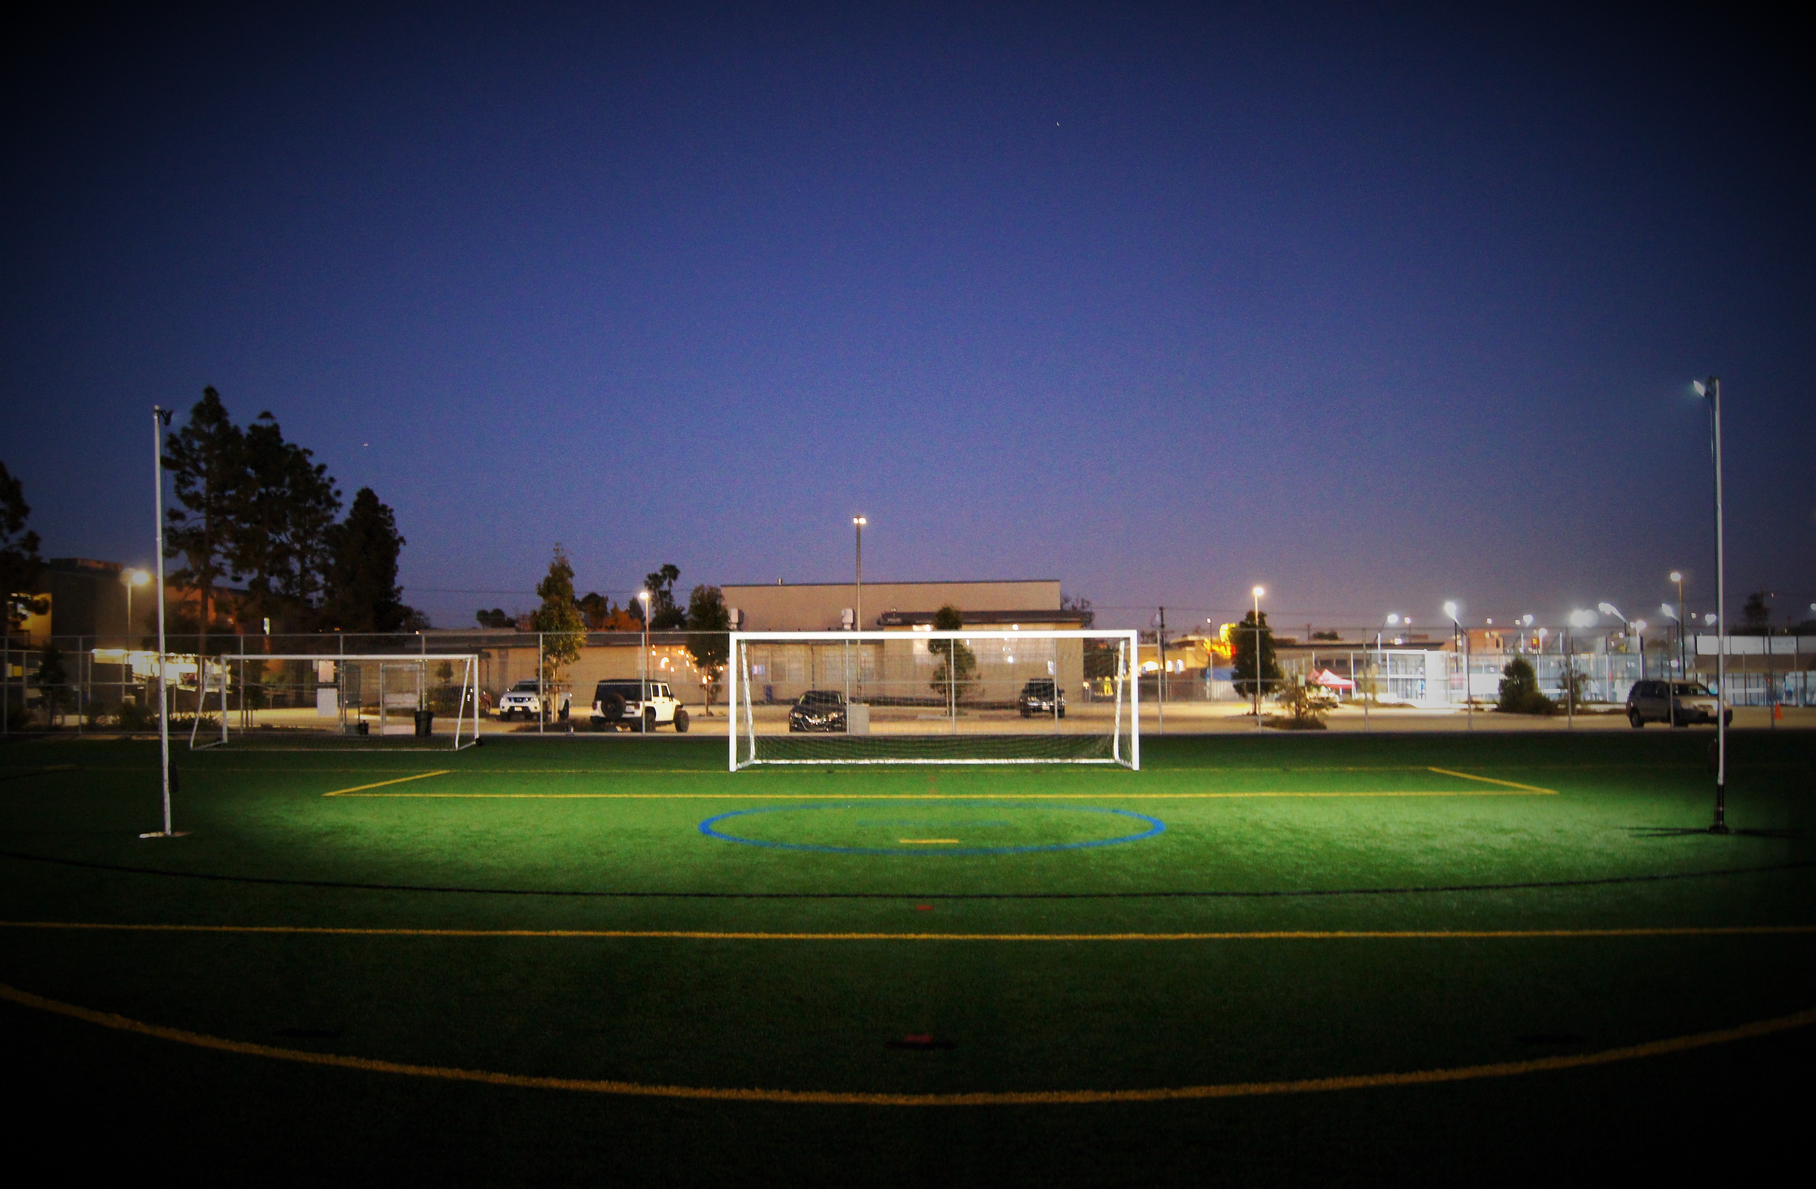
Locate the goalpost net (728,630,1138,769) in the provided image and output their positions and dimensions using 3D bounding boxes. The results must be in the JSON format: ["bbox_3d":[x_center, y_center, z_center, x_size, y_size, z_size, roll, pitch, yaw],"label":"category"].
[{"bbox_3d":[0.507,2.060,26.425,7.550,2.550,2.250,0,-3,1],"label":"goalpost net"}]

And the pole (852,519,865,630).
[{"bbox_3d":[-2.530,1.040,70.321,0.650,10.201,0.350,0,-4,2],"label":"pole"}]

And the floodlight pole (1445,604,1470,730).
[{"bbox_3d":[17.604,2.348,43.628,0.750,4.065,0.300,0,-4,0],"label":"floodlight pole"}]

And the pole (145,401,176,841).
[{"bbox_3d":[-8.313,0.269,15.145,0.360,4.787,0.300,1,-4,-17],"label":"pole"}]

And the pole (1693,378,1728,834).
[{"bbox_3d":[8.633,0.092,14.655,0.380,4.919,0.250,-1,-4,9],"label":"pole"}]

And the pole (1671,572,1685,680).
[{"bbox_3d":[40.884,2.460,72.217,0.750,7.198,0.400,1,-4,-17],"label":"pole"}]

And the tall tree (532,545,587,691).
[{"bbox_3d":[-14.291,1.598,55.720,2.250,7.291,2.250,0,-3,0],"label":"tall tree"}]

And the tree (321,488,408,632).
[{"bbox_3d":[-34.563,0.145,86.438,5.500,13.904,5.500,0,-4,2],"label":"tree"}]

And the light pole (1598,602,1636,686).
[{"bbox_3d":[46.975,3.767,90.202,2.300,6.699,0.500,1,-4,-17],"label":"light pole"}]

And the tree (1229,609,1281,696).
[{"bbox_3d":[16.355,3.204,64.156,2.500,4.944,2.500,0,-4,2],"label":"tree"}]

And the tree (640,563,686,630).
[{"bbox_3d":[-27.061,3.805,150.459,5.000,14.562,5.000,0,-4,2],"label":"tree"}]

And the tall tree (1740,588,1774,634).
[{"bbox_3d":[87.554,4.747,140.314,3.400,10.392,3.400,0,-3,0],"label":"tall tree"}]

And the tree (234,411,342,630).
[{"bbox_3d":[-39.042,-2.340,85.590,6.800,18.718,6.800,0,-4,2],"label":"tree"}]

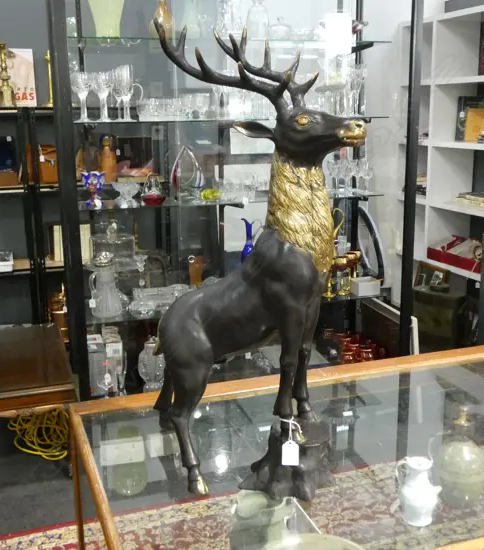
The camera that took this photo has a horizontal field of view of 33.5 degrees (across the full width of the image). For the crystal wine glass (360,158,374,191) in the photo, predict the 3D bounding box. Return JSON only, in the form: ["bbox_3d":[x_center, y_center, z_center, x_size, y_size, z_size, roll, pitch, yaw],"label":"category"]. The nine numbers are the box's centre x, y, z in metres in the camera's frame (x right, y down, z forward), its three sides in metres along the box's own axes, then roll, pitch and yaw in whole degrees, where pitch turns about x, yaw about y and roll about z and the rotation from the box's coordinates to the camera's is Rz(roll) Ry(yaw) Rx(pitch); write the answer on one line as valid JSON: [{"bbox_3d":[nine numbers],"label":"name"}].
[{"bbox_3d":[0.538,-0.426,3.451,0.057,0.140,0.057,-1,12,0],"label":"crystal wine glass"}]

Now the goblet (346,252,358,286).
[{"bbox_3d":[0.507,-0.017,3.734,0.064,0.155,0.064,-1,13,0],"label":"goblet"}]

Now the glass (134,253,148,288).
[{"bbox_3d":[-0.440,-0.001,3.520,0.064,0.163,0.064,-4,13,-17],"label":"glass"}]

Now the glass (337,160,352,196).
[{"bbox_3d":[0.451,-0.426,3.528,0.062,0.147,0.062,-1,13,0],"label":"glass"}]

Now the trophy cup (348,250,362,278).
[{"bbox_3d":[0.534,-0.031,3.790,0.066,0.155,0.066,-1,13,0],"label":"trophy cup"}]

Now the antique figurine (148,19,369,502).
[{"bbox_3d":[-0.001,-0.025,1.258,0.400,0.710,0.240,5,14,22],"label":"antique figurine"}]

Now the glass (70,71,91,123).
[{"bbox_3d":[-0.586,-0.651,2.945,0.072,0.180,0.072,-4,13,-17],"label":"glass"}]

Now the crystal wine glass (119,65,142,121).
[{"bbox_3d":[-0.425,-0.674,3.004,0.070,0.200,0.070,-4,13,-17],"label":"crystal wine glass"}]

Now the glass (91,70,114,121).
[{"bbox_3d":[-0.513,-0.656,2.968,0.073,0.180,0.073,-4,13,-17],"label":"glass"}]

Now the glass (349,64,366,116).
[{"bbox_3d":[0.504,-0.801,3.496,0.070,0.212,0.070,-1,13,0],"label":"glass"}]

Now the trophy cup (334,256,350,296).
[{"bbox_3d":[0.459,0.002,3.668,0.066,0.155,0.066,-1,13,0],"label":"trophy cup"}]

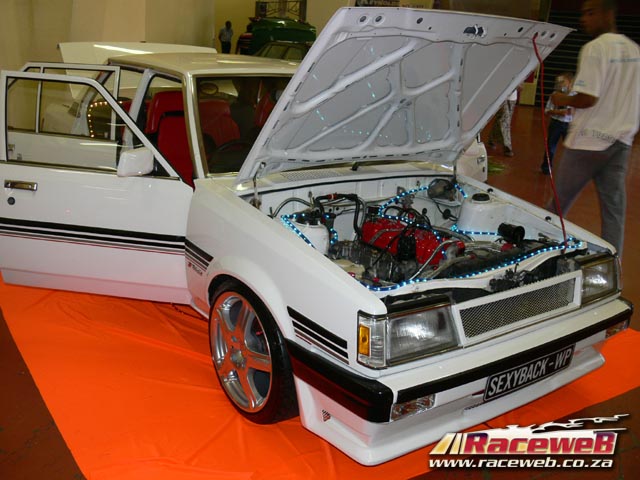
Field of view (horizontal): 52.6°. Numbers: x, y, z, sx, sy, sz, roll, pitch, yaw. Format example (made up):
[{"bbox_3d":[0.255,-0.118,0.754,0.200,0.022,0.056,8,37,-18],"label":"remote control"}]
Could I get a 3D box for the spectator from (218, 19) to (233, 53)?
[{"bbox_3d":[-2.963,-5.870,20.051,0.500,1.740,0.320,1,17,-11],"label":"spectator"}]

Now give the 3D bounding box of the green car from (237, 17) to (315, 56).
[{"bbox_3d":[-1.072,-5.774,19.174,1.720,1.500,4.200,4,17,0],"label":"green car"}]

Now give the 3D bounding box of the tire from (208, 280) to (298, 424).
[{"bbox_3d":[-0.212,0.413,2.532,0.200,0.590,0.590,-9,21,-36],"label":"tire"}]

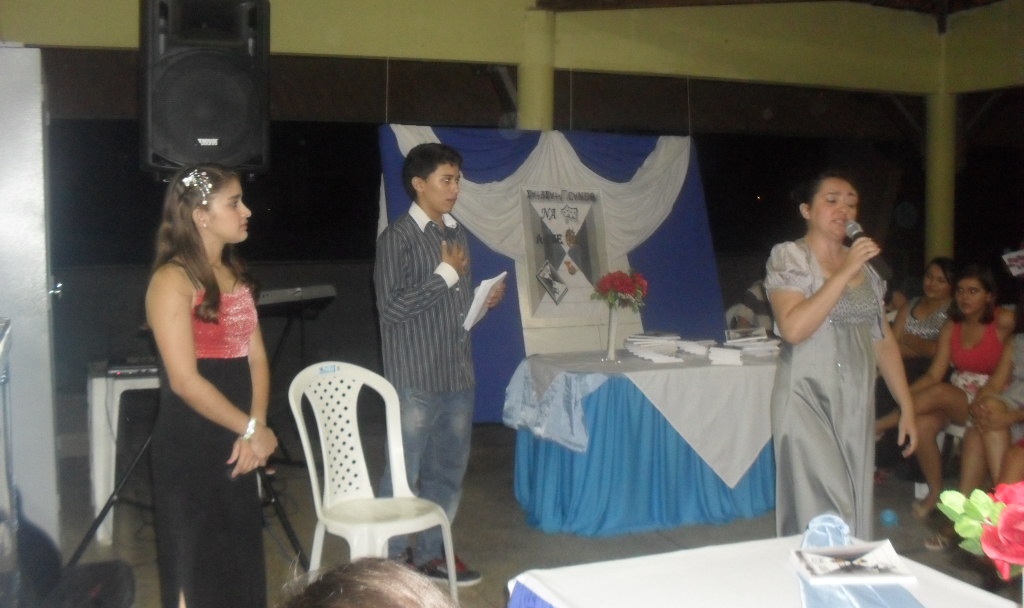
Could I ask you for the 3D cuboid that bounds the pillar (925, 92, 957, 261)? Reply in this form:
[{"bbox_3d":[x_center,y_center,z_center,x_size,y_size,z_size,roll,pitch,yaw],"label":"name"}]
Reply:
[{"bbox_3d":[3.390,-0.478,8.138,0.240,2.400,0.240,-2,5,-22],"label":"pillar"}]

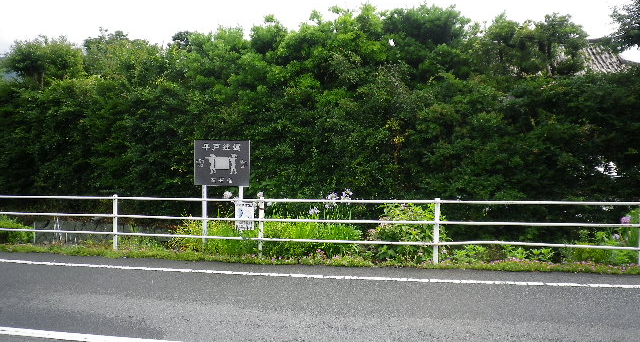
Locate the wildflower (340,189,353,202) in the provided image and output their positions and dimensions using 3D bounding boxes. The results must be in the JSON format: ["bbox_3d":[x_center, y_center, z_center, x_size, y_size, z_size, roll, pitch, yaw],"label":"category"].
[{"bbox_3d":[0.466,0.436,9.100,0.205,0.210,0.190,0,1,0],"label":"wildflower"}]

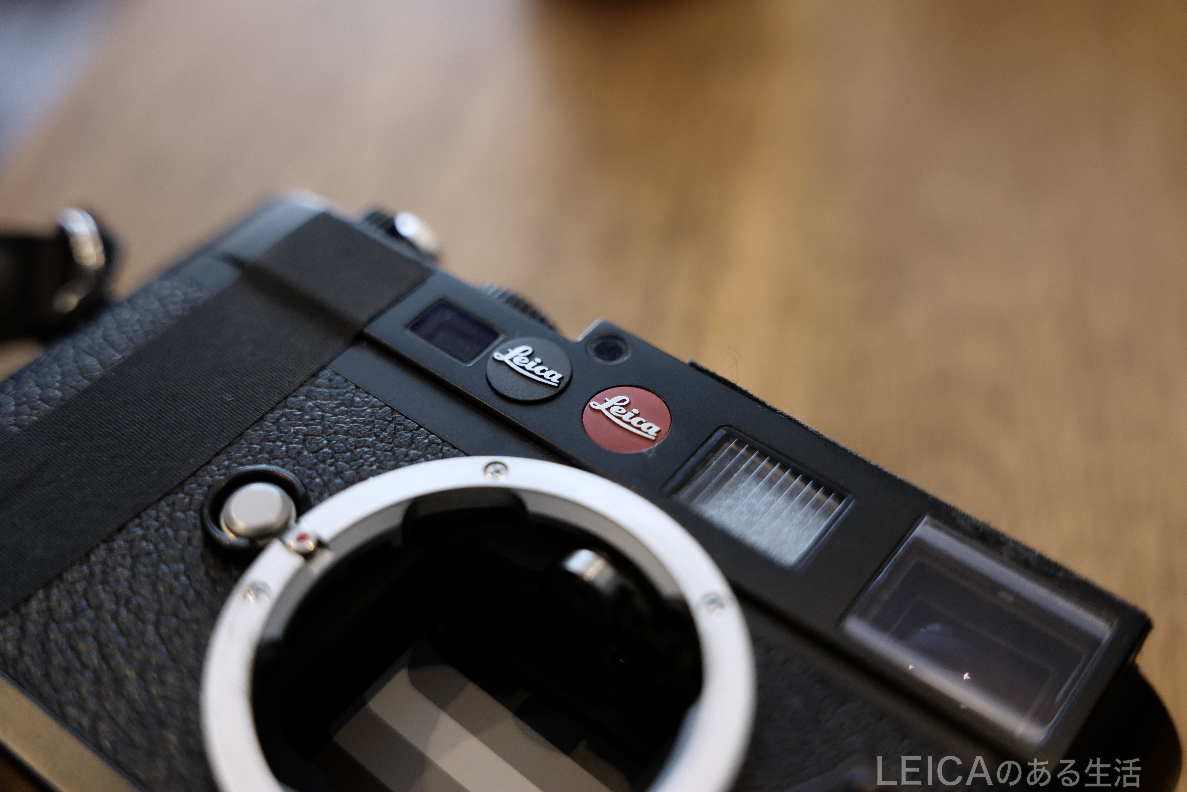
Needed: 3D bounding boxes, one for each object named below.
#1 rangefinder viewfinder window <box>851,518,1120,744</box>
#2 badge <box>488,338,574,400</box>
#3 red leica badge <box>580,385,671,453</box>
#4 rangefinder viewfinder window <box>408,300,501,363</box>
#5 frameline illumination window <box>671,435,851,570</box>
[{"bbox_3d":[0.039,0.023,0.148,0.022,0.002,0.018,30,53,23],"label":"rangefinder viewfinder window"},{"bbox_3d":[-0.007,-0.003,0.169,0.010,0.001,0.010,30,53,23],"label":"badge"},{"bbox_3d":[0.004,0.002,0.165,0.010,0.001,0.010,30,53,23],"label":"red leica badge"},{"bbox_3d":[-0.017,-0.007,0.175,0.010,0.002,0.007,30,53,23],"label":"rangefinder viewfinder window"},{"bbox_3d":[0.018,0.011,0.159,0.017,0.002,0.013,30,53,23],"label":"frameline illumination window"}]

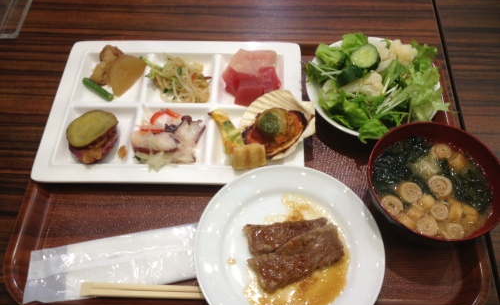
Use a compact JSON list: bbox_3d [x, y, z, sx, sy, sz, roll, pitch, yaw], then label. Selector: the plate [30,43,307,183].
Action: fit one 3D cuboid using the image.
[{"bbox_3d":[-0.083,-0.045,0.584,0.285,0.025,0.198,1,58,3],"label":"plate"}]

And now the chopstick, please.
[{"bbox_3d":[-0.062,0.133,0.478,0.200,0.005,0.011,0,58,3],"label":"chopstick"}]

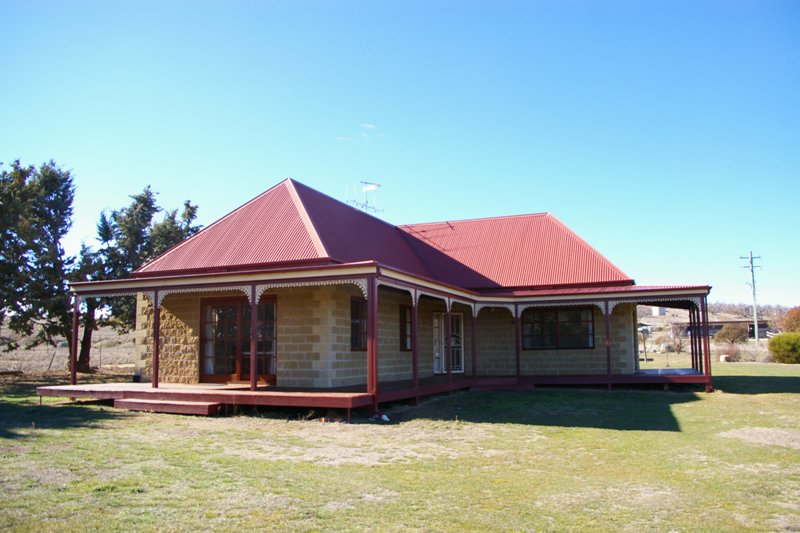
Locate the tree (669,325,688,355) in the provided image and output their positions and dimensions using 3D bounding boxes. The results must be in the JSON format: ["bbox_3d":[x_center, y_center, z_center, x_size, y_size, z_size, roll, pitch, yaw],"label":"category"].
[{"bbox_3d":[20.234,5.294,43.500,1.700,2.150,1.700,-1,-8,0],"label":"tree"}]

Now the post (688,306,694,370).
[{"bbox_3d":[10.838,2.684,22.300,0.100,2.350,0.100,-4,-9,23],"label":"post"}]

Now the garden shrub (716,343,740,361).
[{"bbox_3d":[19.110,4.978,35.000,1.550,1.050,1.400,-1,-8,0],"label":"garden shrub"}]

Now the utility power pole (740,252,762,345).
[{"bbox_3d":[39.335,3.444,66.763,2.200,10.500,0.350,-2,-9,12],"label":"utility power pole"}]

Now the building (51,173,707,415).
[{"bbox_3d":[1.363,0.651,18.944,15.700,6.600,16.300,-4,-9,23],"label":"building"}]

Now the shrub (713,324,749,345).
[{"bbox_3d":[32.056,6.604,58.000,3.200,1.950,3.000,-1,-8,0],"label":"shrub"}]

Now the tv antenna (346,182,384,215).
[{"bbox_3d":[-1.321,-2.583,23.300,0.800,1.350,2.000,-8,-11,40],"label":"tv antenna"}]

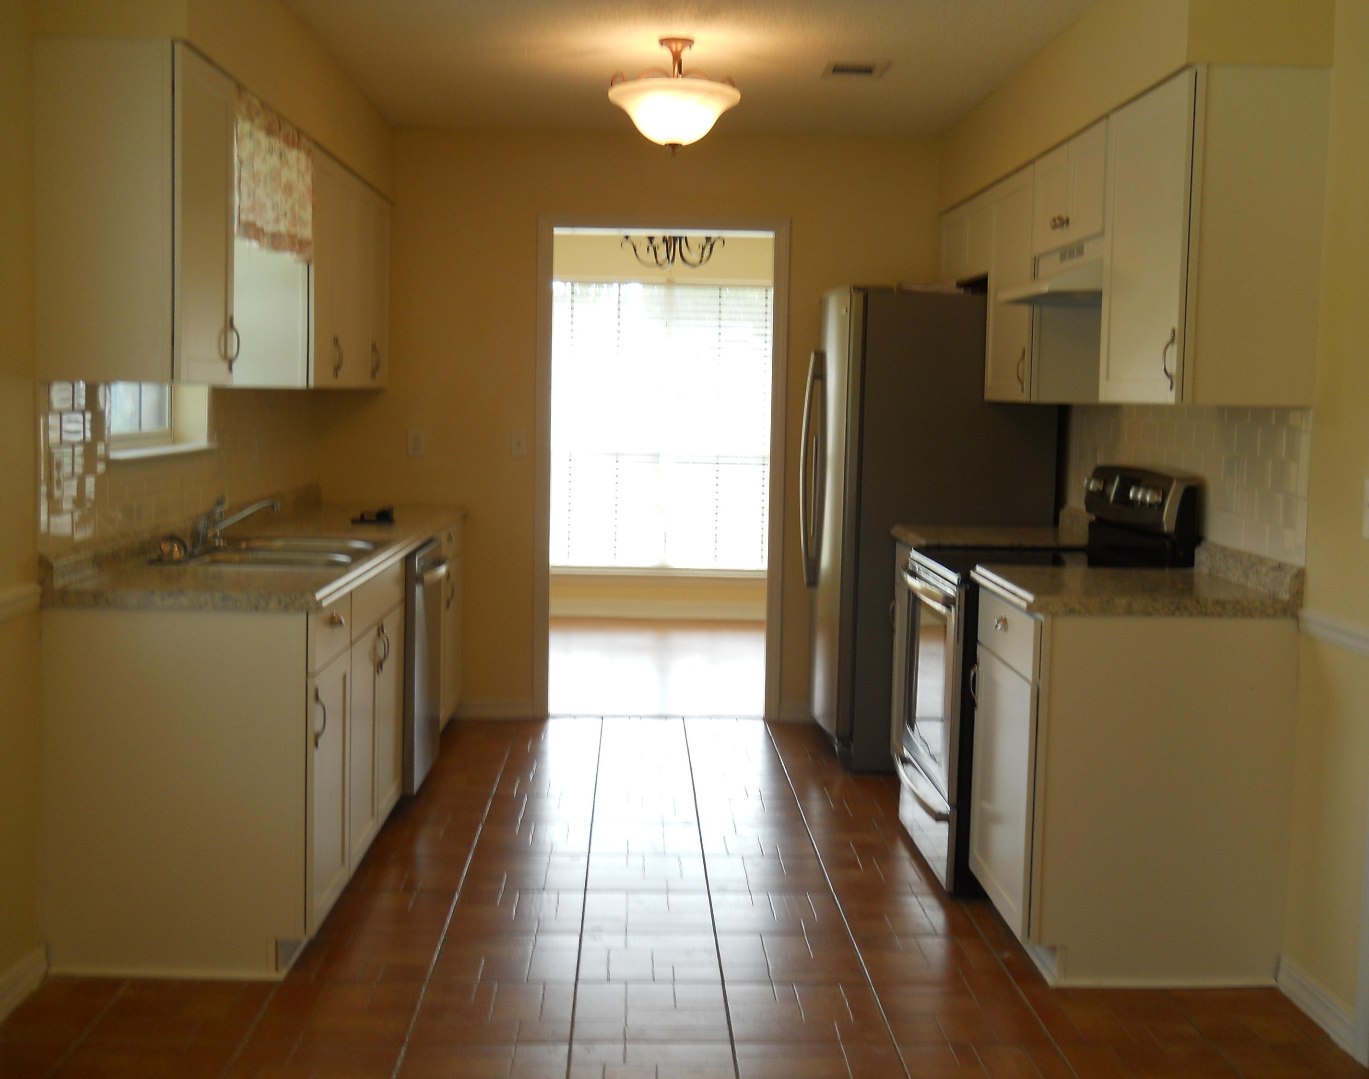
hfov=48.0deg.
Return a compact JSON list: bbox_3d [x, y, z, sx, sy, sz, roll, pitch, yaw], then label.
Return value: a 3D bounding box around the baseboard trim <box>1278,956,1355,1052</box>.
[{"bbox_3d":[1.418,1.040,3.451,0.017,0.083,0.405,1,5,-2],"label":"baseboard trim"}]

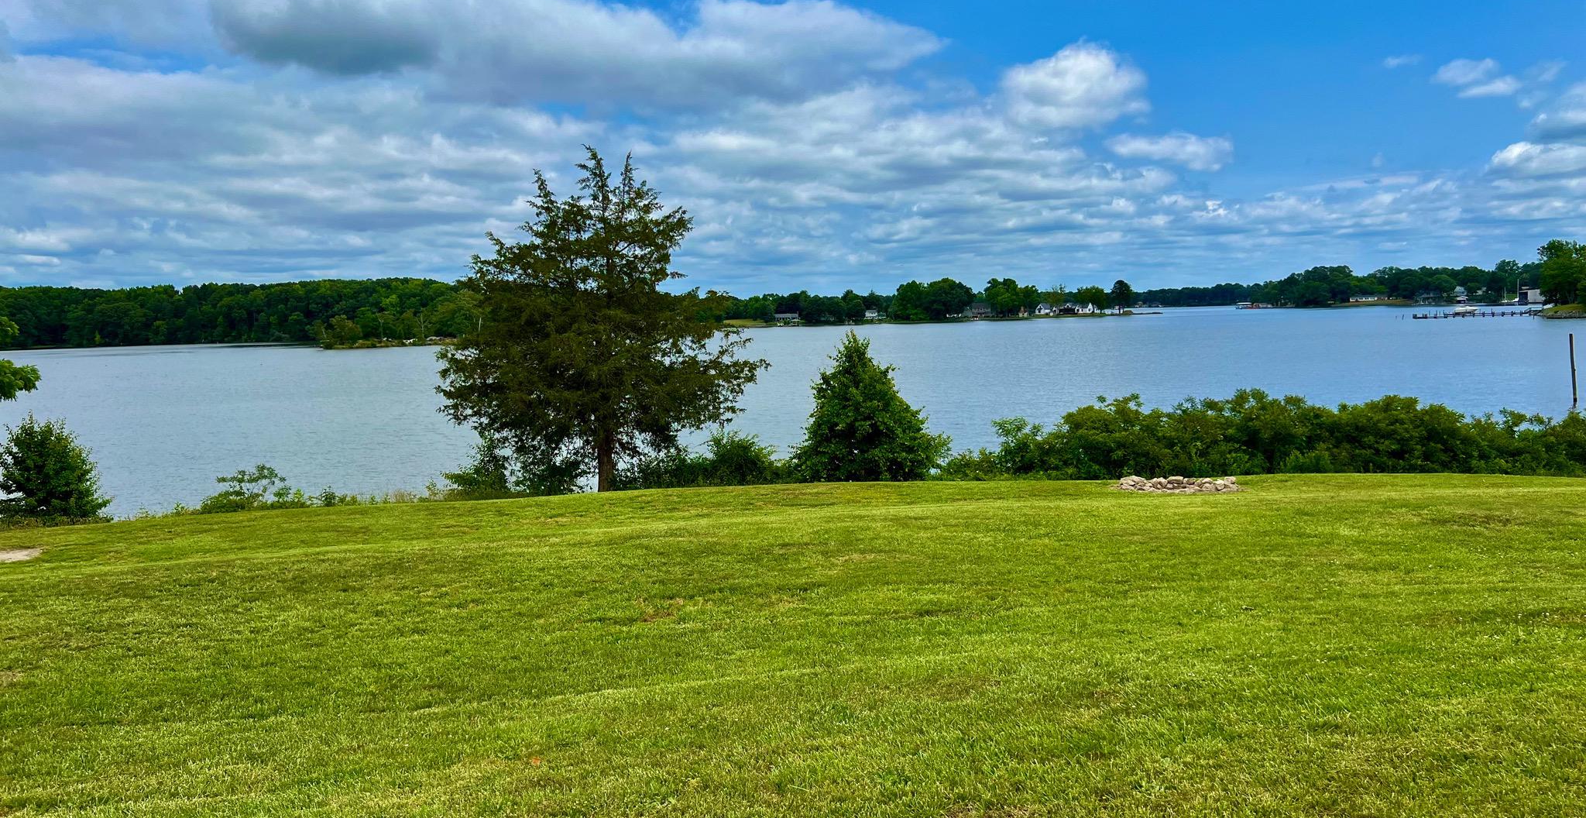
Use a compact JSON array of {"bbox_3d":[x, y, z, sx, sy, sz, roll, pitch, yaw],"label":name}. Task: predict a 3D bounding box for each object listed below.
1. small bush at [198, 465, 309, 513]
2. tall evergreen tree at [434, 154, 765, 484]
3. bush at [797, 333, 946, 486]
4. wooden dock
[{"bbox_3d":[-11.990,1.764,26.500,2.453,1.075,1.700,-1,5,0],"label":"small bush"},{"bbox_3d":[-4.434,-2.045,27.500,7.523,7.895,7.300,-1,5,0],"label":"tall evergreen tree"},{"bbox_3d":[1.788,-0.043,27.500,3.547,3.432,3.400,-1,5,0],"label":"bush"},{"bbox_3d":[166.507,-23.076,290.000,31.500,2.800,2.800,-2,5,-4],"label":"wooden dock"}]

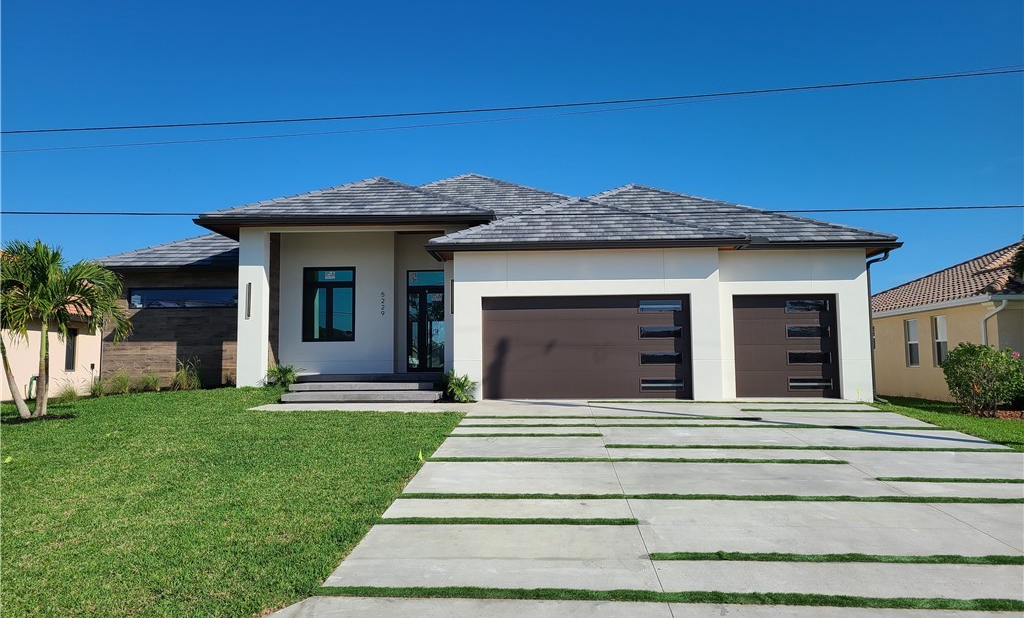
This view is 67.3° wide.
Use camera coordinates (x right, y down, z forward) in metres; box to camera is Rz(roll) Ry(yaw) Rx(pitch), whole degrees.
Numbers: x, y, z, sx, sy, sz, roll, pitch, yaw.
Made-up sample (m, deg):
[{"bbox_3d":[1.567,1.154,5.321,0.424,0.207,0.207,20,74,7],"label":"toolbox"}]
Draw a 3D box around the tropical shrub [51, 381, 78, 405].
[{"bbox_3d":[-11.160,2.100,19.200,0.680,0.580,0.650,-1,-4,3],"label":"tropical shrub"}]

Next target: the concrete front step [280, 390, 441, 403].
[{"bbox_3d":[-3.370,2.040,17.650,3.460,0.195,1.100,-1,-4,3],"label":"concrete front step"}]

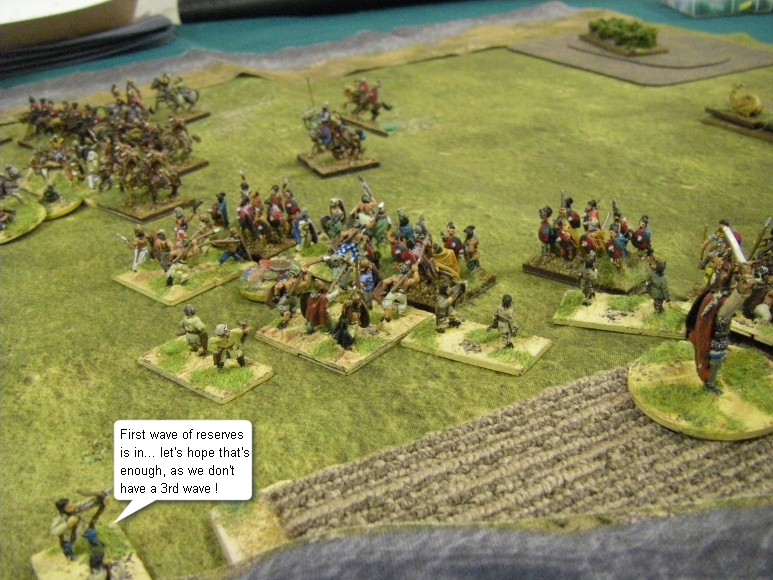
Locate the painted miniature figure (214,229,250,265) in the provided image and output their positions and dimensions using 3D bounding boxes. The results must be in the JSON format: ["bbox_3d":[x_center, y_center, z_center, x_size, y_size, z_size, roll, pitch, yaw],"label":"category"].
[{"bbox_3d":[-0.058,-0.017,0.318,0.012,0.013,0.007,-16,28,-22],"label":"painted miniature figure"}]

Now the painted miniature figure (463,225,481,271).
[{"bbox_3d":[0.029,-0.015,0.292,0.006,0.017,0.006,-1,25,9],"label":"painted miniature figure"}]

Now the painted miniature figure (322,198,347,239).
[{"bbox_3d":[-0.020,-0.027,0.329,0.009,0.018,0.007,14,31,36],"label":"painted miniature figure"}]

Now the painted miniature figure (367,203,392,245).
[{"bbox_3d":[-0.002,-0.024,0.320,0.009,0.018,0.007,6,27,23],"label":"painted miniature figure"}]

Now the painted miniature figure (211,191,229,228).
[{"bbox_3d":[-0.069,-0.032,0.347,0.007,0.018,0.007,-17,27,-23],"label":"painted miniature figure"}]

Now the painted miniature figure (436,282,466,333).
[{"bbox_3d":[0.019,0.005,0.259,0.008,0.015,0.006,-20,30,-29],"label":"painted miniature figure"}]

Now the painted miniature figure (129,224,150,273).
[{"bbox_3d":[-0.094,-0.016,0.322,0.008,0.018,0.007,-10,25,-9],"label":"painted miniature figure"}]

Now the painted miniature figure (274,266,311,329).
[{"bbox_3d":[-0.030,0.001,0.271,0.009,0.018,0.009,7,28,22],"label":"painted miniature figure"}]

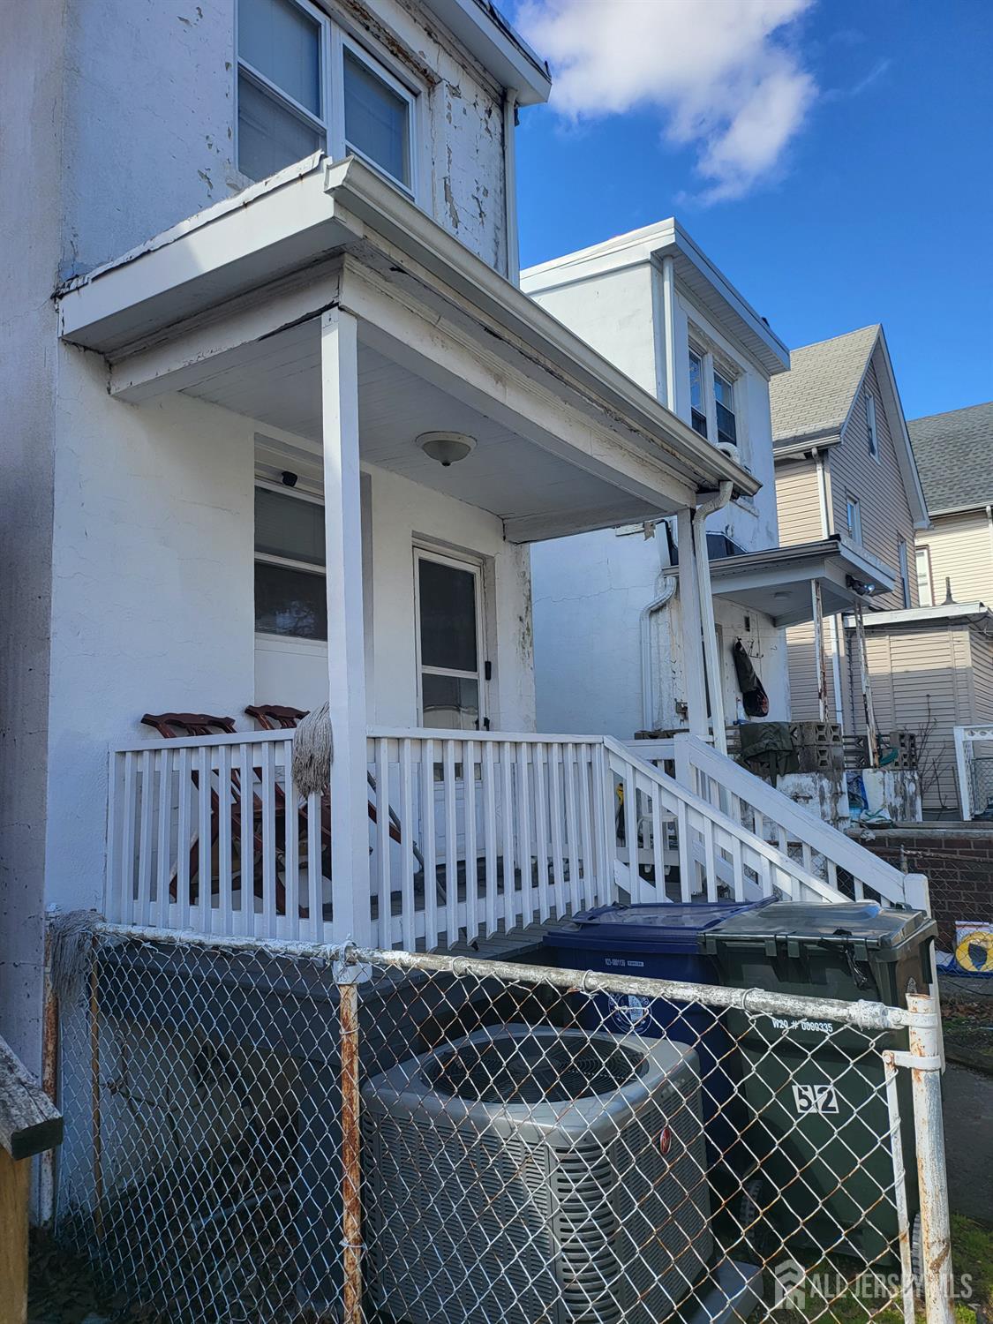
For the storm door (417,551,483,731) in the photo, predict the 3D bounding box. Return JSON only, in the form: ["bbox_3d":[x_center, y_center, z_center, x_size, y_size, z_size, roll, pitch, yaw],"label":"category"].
[{"bbox_3d":[-0.308,0.286,6.210,0.051,2.043,0.875,-6,-8,32],"label":"storm door"}]

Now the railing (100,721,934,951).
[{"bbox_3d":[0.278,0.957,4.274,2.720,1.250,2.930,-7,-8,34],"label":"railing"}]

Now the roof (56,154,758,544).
[{"bbox_3d":[0.001,-1.310,5.242,1.646,0.400,4.267,-6,-8,32],"label":"roof"}]

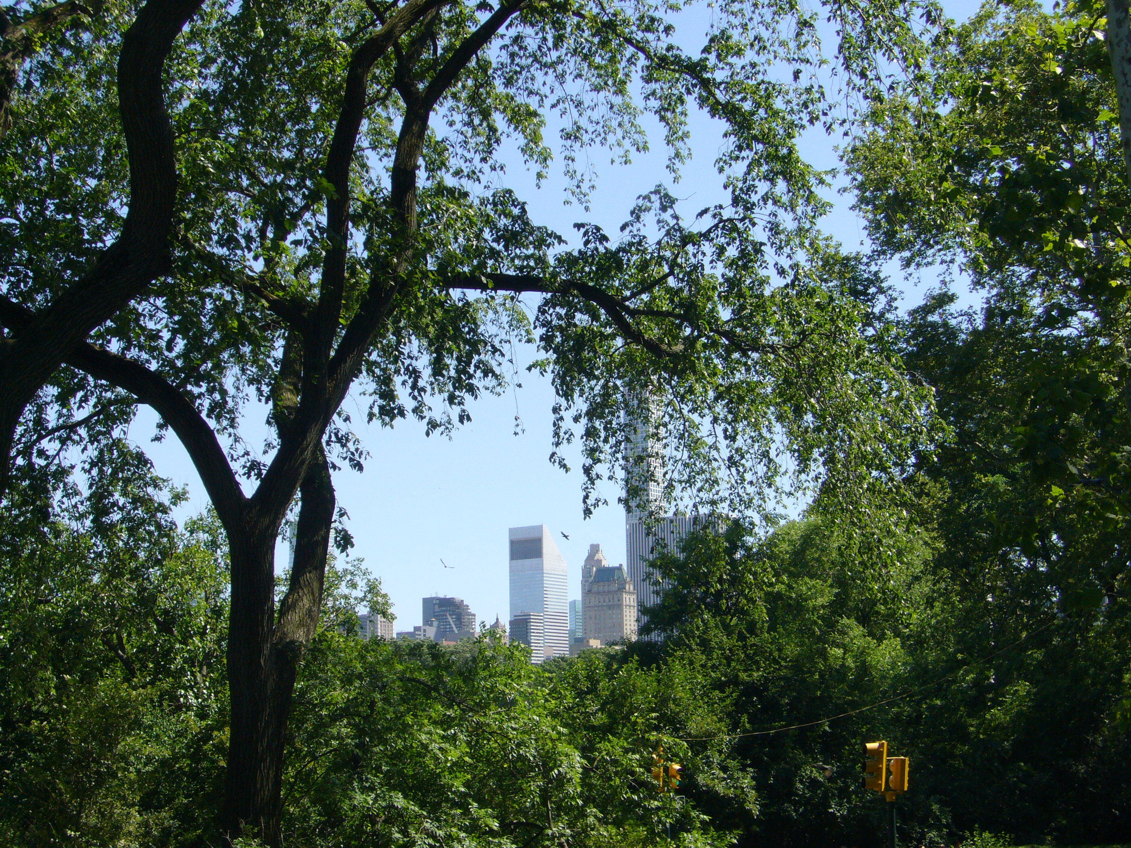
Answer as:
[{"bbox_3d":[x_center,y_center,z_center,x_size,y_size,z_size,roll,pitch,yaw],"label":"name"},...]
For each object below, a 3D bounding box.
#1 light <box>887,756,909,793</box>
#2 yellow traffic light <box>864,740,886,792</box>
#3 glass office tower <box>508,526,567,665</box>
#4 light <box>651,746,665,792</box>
[{"bbox_3d":[5.123,5.409,31.700,0.250,0.510,0.320,0,-9,-6],"label":"light"},{"bbox_3d":[4.718,5.227,31.400,0.330,0.750,0.250,0,-9,-4],"label":"yellow traffic light"},{"bbox_3d":[-29.346,257.125,2337.347,47.900,279.000,47.900,-7,-11,33],"label":"glass office tower"},{"bbox_3d":[1.822,6.878,41.000,0.330,0.750,0.250,-1,-9,2],"label":"light"}]

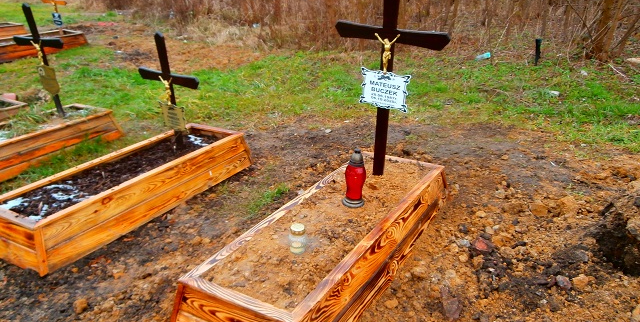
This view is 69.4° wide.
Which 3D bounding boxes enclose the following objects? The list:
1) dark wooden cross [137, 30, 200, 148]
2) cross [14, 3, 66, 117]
[{"bbox_3d":[-1.205,-0.545,3.724,0.768,0.937,0.070,15,30,34],"label":"dark wooden cross"},{"bbox_3d":[-2.627,-0.928,4.429,0.820,1.075,0.070,12,31,29],"label":"cross"}]

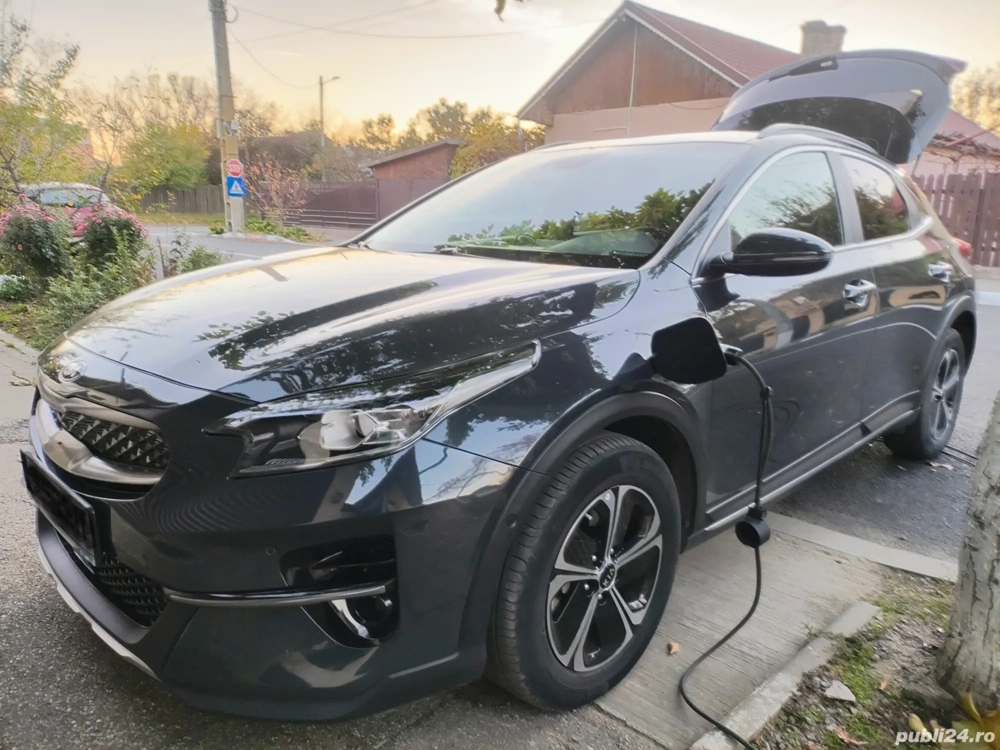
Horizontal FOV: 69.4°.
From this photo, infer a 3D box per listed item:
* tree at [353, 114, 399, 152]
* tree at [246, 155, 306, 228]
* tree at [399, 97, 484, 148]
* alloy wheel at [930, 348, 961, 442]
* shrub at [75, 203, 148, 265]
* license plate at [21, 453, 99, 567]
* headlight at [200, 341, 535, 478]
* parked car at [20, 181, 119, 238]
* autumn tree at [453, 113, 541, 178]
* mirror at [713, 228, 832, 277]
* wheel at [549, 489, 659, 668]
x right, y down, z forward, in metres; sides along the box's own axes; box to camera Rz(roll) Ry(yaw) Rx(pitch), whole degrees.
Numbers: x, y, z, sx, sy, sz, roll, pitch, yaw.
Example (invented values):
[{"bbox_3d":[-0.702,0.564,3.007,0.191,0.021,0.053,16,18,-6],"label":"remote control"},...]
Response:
[{"bbox_3d":[-7.930,-13.408,46.000,3.100,6.300,3.000,0,13,0],"label":"tree"},{"bbox_3d":[-8.082,-6.570,26.000,2.200,2.600,2.100,0,13,0],"label":"tree"},{"bbox_3d":[-3.518,-12.649,42.000,5.000,6.900,4.800,0,13,0],"label":"tree"},{"bbox_3d":[2.096,0.085,3.538,0.437,0.437,0.170,-11,16,-43],"label":"alloy wheel"},{"bbox_3d":[-4.949,-1.688,9.200,0.950,0.930,0.920,0,13,0],"label":"shrub"},{"bbox_3d":[-0.997,0.291,1.629,0.020,0.122,0.525,-10,15,-44],"label":"license plate"},{"bbox_3d":[-0.232,0.072,1.405,0.380,0.250,0.550,8,14,33],"label":"headlight"},{"bbox_3d":[-12.024,-4.709,20.800,3.850,1.500,1.670,2,13,7],"label":"parked car"},{"bbox_3d":[-0.099,-8.149,28.500,3.700,4.500,3.500,0,13,0],"label":"autumn tree"},{"bbox_3d":[0.712,-0.318,1.883,0.190,0.140,0.240,-11,16,-43],"label":"mirror"},{"bbox_3d":[0.203,0.460,1.728,0.437,0.437,0.170,-11,16,-44],"label":"wheel"}]

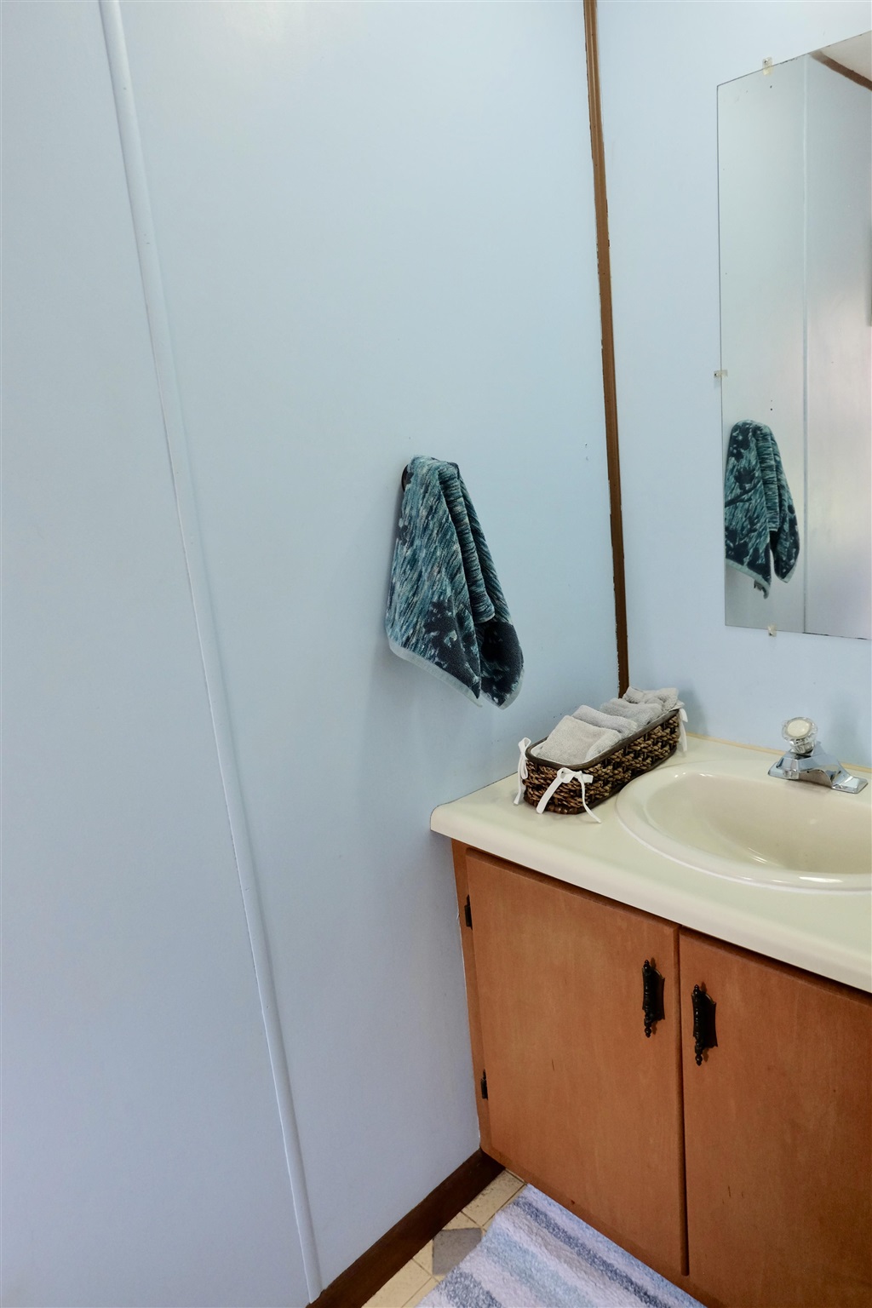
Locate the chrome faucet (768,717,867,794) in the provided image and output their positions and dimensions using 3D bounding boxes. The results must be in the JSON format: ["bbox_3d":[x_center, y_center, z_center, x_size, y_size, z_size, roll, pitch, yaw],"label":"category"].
[{"bbox_3d":[0.616,0.159,1.442,0.140,0.132,0.150,-18,19,-41],"label":"chrome faucet"}]

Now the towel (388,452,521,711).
[{"bbox_3d":[0.025,-0.100,1.405,0.285,0.427,0.118,-18,19,-41],"label":"towel"}]

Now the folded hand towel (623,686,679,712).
[{"bbox_3d":[0.417,0.105,1.720,0.115,0.078,0.085,7,19,41],"label":"folded hand towel"}]

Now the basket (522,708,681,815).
[{"bbox_3d":[0.314,0.179,1.617,0.148,0.083,0.385,7,19,41],"label":"basket"}]

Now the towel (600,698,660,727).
[{"bbox_3d":[0.365,0.134,1.670,0.115,0.076,0.090,7,19,41],"label":"towel"}]

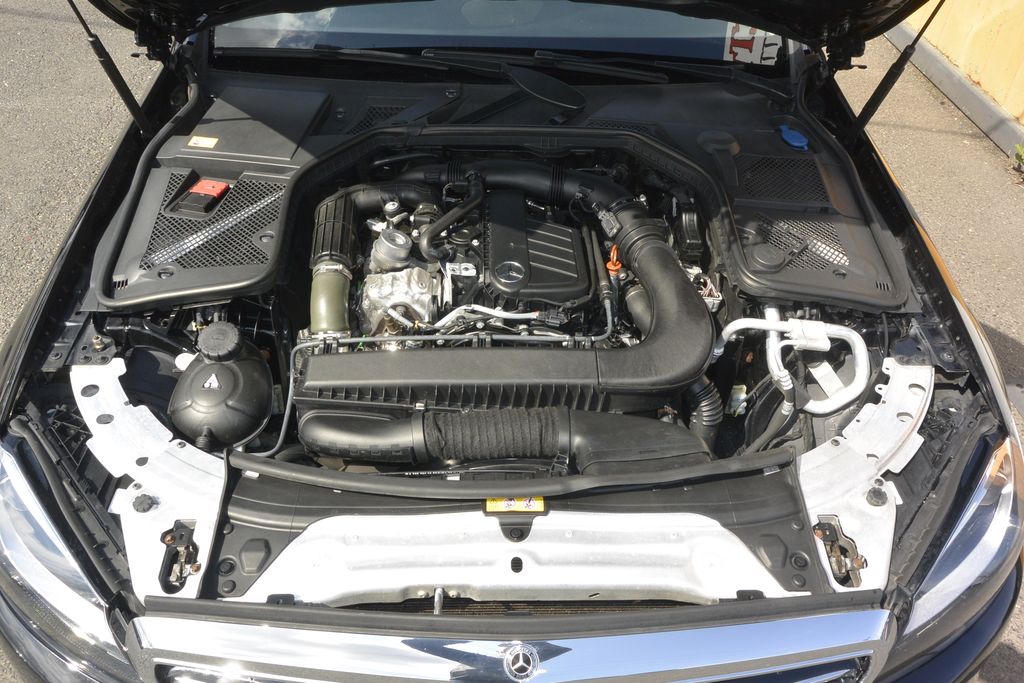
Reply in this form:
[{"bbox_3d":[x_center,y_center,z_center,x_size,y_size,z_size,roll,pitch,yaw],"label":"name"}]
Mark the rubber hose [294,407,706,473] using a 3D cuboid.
[{"bbox_3d":[-0.013,0.147,1.153,0.615,0.095,0.100,0,41,-2],"label":"rubber hose"}]

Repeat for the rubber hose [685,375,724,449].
[{"bbox_3d":[0.322,0.117,1.283,0.065,0.140,0.075,0,41,-2],"label":"rubber hose"}]

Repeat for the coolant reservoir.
[{"bbox_3d":[-0.472,0.074,1.244,0.168,0.205,0.170,0,41,-2],"label":"coolant reservoir"}]

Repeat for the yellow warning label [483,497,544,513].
[{"bbox_3d":[0.005,0.215,1.016,0.077,0.002,0.022,0,56,-2],"label":"yellow warning label"}]

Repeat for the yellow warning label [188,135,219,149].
[{"bbox_3d":[-0.579,-0.374,1.443,0.049,0.002,0.031,6,49,3],"label":"yellow warning label"}]

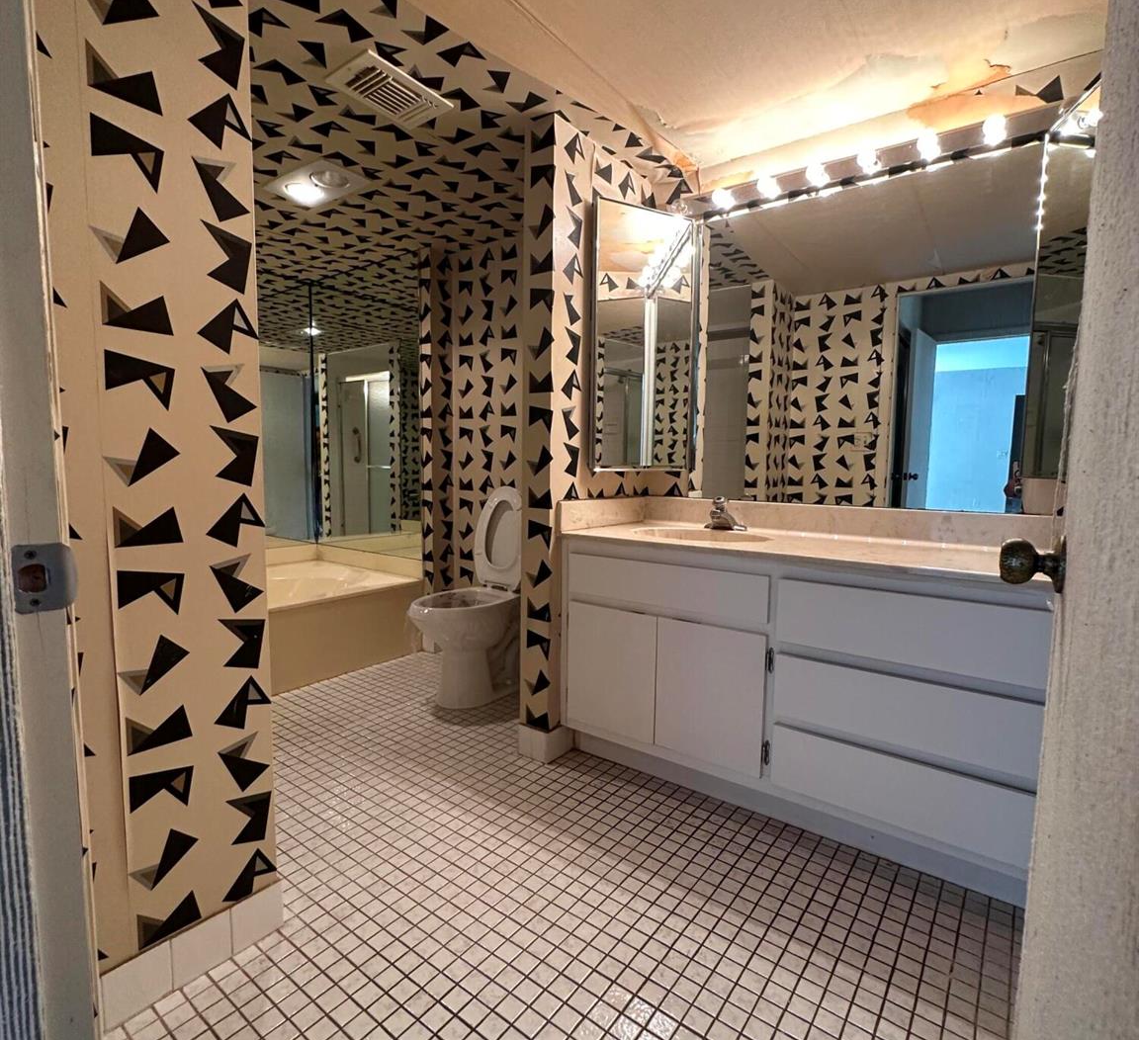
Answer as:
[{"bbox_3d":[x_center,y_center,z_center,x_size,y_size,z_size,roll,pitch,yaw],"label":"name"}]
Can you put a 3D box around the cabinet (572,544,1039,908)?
[{"bbox_3d":[0.688,0.458,1.878,1.394,0.773,0.553,5,7,37],"label":"cabinet"}]

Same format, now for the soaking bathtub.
[{"bbox_3d":[-1.595,0.520,2.975,0.995,0.387,1.414,5,7,37],"label":"soaking bathtub"}]

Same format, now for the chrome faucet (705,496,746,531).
[{"bbox_3d":[0.536,-0.020,2.157,0.157,0.123,0.141,5,7,37],"label":"chrome faucet"}]

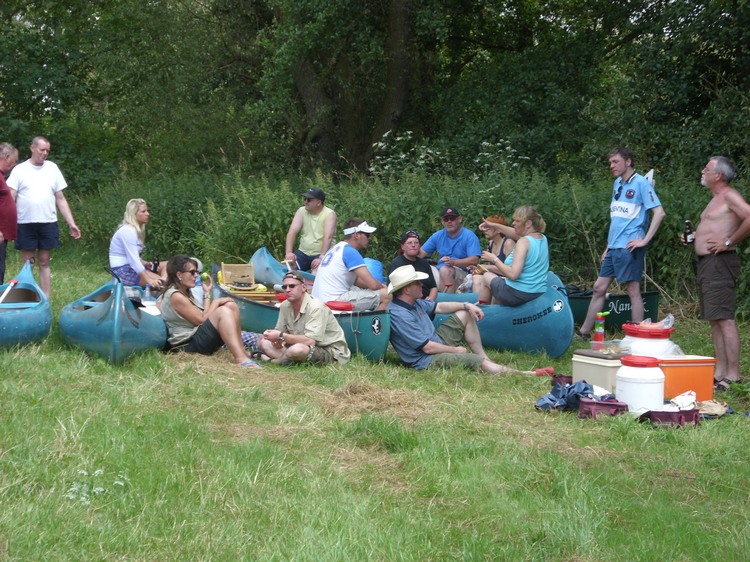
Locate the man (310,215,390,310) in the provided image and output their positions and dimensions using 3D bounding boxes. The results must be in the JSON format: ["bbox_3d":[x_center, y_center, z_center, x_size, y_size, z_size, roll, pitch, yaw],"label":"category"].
[{"bbox_3d":[-0.204,0.021,18.400,0.750,1.120,0.520,-4,6,-37],"label":"man"}]

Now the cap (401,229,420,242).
[{"bbox_3d":[0.321,-0.412,19.200,0.180,0.140,0.250,-1,5,-14],"label":"cap"}]

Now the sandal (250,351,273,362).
[{"bbox_3d":[-0.937,0.626,17.600,0.260,0.095,0.100,3,7,30],"label":"sandal"}]

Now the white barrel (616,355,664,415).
[{"bbox_3d":[1.851,0.731,14.800,0.340,0.375,0.340,1,6,7],"label":"white barrel"}]

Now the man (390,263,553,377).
[{"bbox_3d":[0.759,0.306,17.050,1.300,0.860,0.620,1,5,12],"label":"man"}]

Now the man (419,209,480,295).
[{"bbox_3d":[0.682,-0.123,19.300,0.620,1.150,0.800,1,6,7],"label":"man"}]

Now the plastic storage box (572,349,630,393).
[{"bbox_3d":[1.661,0.697,15.400,0.260,0.340,0.430,-4,7,-36],"label":"plastic storage box"}]

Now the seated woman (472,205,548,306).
[{"bbox_3d":[1.185,-0.021,18.300,0.740,1.220,0.520,2,5,19],"label":"seated woman"}]

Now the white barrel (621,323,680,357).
[{"bbox_3d":[2.017,0.586,15.650,0.430,0.530,0.430,0,5,0],"label":"white barrel"}]

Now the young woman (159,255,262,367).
[{"bbox_3d":[-1.356,0.245,17.600,0.880,0.870,0.460,3,7,31],"label":"young woman"}]

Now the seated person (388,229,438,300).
[{"bbox_3d":[0.335,0.031,18.700,0.530,0.960,0.750,-2,6,-23],"label":"seated person"}]

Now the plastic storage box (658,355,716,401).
[{"bbox_3d":[2.220,0.715,15.400,0.450,0.330,0.290,-2,6,-17],"label":"plastic storage box"}]

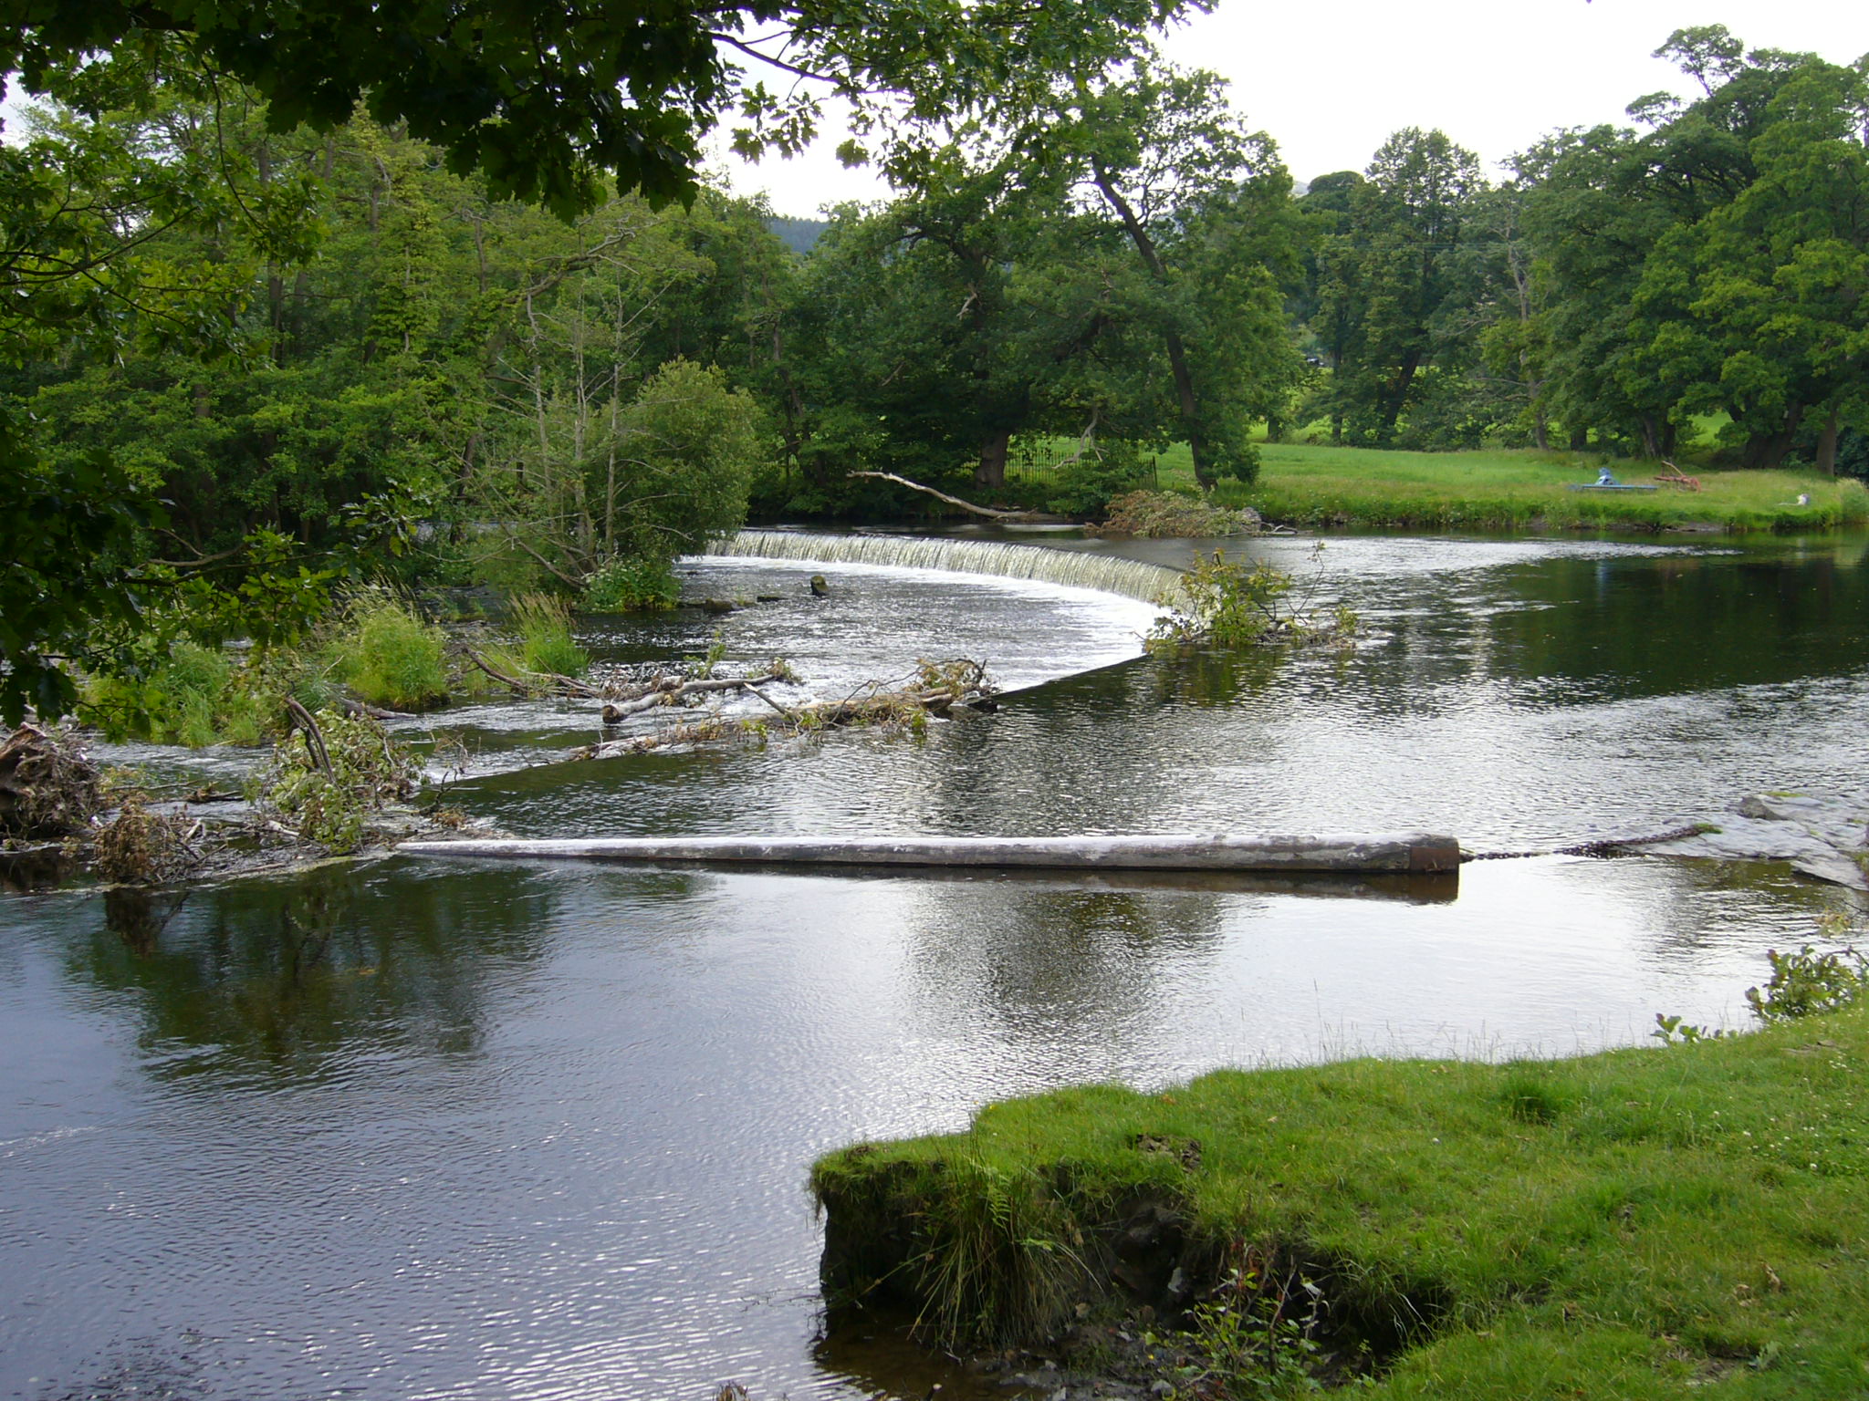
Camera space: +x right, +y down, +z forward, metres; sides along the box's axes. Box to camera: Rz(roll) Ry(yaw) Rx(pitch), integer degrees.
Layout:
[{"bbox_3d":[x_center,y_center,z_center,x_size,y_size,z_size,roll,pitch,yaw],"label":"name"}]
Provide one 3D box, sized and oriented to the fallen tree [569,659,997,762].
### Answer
[{"bbox_3d":[-1.700,-0.015,29.928,1.400,0.800,6.900,4,7,40],"label":"fallen tree"}]

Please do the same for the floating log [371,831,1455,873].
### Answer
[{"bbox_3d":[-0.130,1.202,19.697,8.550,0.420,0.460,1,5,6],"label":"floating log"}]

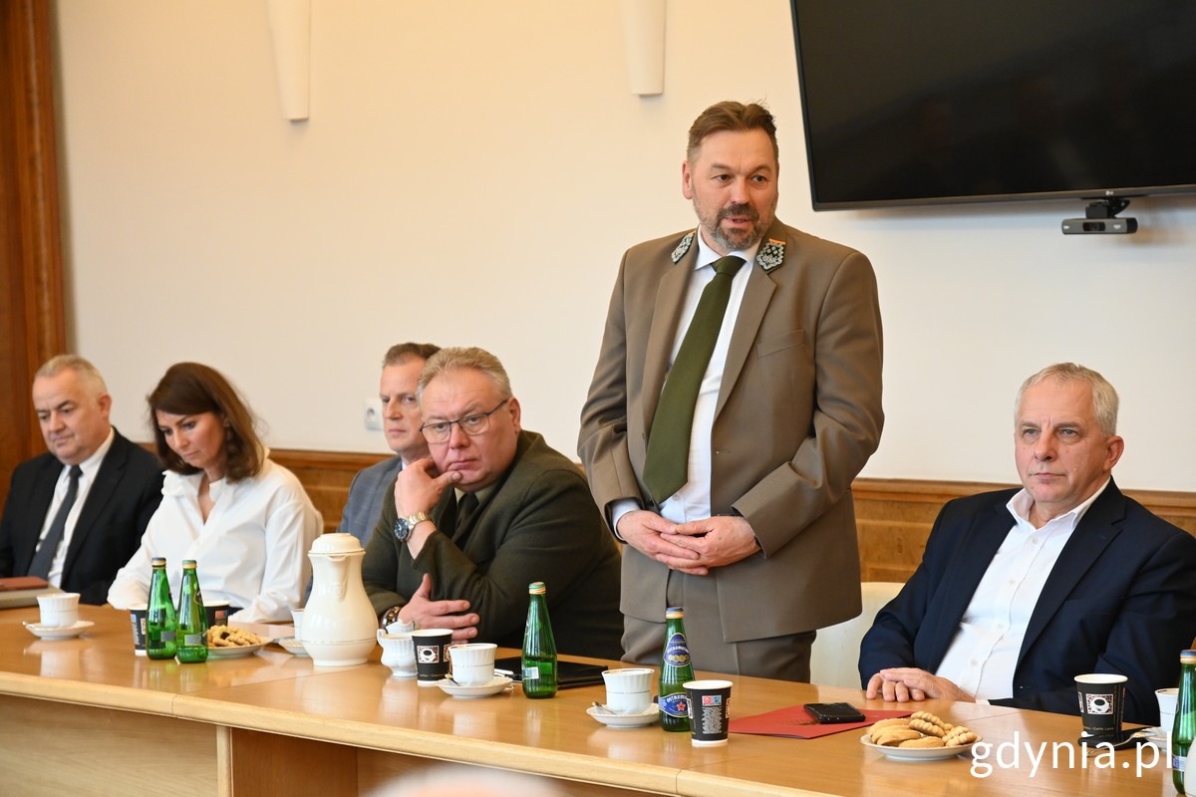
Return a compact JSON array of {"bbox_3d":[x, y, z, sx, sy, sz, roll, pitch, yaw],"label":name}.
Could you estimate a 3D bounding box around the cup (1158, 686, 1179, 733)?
[{"bbox_3d":[0.889,0.478,5.291,0.088,0.068,0.098,-1,2,9],"label":"cup"}]

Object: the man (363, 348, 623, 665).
[{"bbox_3d":[-0.200,0.557,6.910,0.570,1.300,0.720,0,3,33],"label":"man"}]

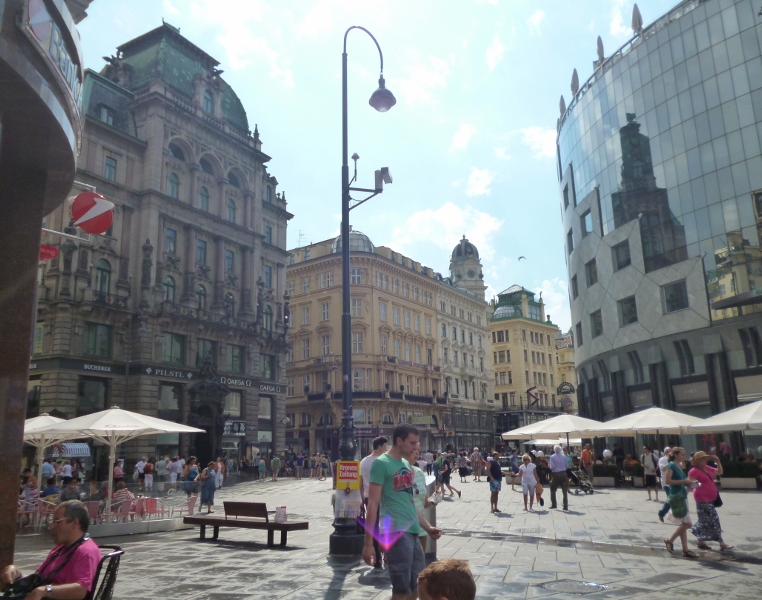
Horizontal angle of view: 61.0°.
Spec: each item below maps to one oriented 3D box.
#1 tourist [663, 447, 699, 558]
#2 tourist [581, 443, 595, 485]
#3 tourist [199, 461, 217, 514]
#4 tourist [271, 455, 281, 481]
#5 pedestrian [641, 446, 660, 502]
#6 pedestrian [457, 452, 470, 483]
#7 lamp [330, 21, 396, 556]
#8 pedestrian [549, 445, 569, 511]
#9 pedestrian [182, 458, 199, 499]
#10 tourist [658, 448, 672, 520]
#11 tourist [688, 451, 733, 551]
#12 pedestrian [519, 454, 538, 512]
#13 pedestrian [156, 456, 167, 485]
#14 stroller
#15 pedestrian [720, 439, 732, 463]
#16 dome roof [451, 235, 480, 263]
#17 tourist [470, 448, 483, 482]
[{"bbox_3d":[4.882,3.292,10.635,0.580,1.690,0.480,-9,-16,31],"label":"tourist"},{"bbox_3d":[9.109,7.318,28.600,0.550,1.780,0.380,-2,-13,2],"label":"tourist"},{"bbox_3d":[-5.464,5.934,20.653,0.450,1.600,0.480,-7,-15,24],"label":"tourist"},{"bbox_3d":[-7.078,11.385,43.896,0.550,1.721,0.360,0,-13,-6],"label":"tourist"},{"bbox_3d":[9.096,5.855,21.917,0.550,1.740,0.400,-9,-16,31],"label":"pedestrian"},{"bbox_3d":[4.530,9.231,35.714,0.500,1.600,0.380,-5,-14,16],"label":"pedestrian"},{"bbox_3d":[-0.298,-0.708,12.694,1.550,10.560,0.680,10,-17,-39],"label":"lamp"},{"bbox_3d":[5.233,5.225,19.077,0.550,1.800,0.360,-3,-13,7],"label":"pedestrian"},{"bbox_3d":[-6.395,6.157,21.805,0.420,1.660,0.520,-12,-17,39],"label":"pedestrian"},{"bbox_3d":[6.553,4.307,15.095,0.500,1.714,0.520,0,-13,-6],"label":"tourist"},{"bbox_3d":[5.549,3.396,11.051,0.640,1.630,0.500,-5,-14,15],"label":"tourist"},{"bbox_3d":[4.265,5.302,18.909,0.500,1.620,0.360,-6,-14,21],"label":"pedestrian"},{"bbox_3d":[-11.786,9.312,34.817,0.500,1.700,0.350,-2,-13,3],"label":"pedestrian"},{"bbox_3d":[7.584,6.904,24.814,0.950,1.006,0.520,1,-13,-9],"label":"stroller"},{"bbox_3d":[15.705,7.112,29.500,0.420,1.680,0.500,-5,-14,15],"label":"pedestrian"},{"bbox_3d":[14.174,-8.732,109.564,4.600,4.962,4.600,-1,-13,0],"label":"dome roof"},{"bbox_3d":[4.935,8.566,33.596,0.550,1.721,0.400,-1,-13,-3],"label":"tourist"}]

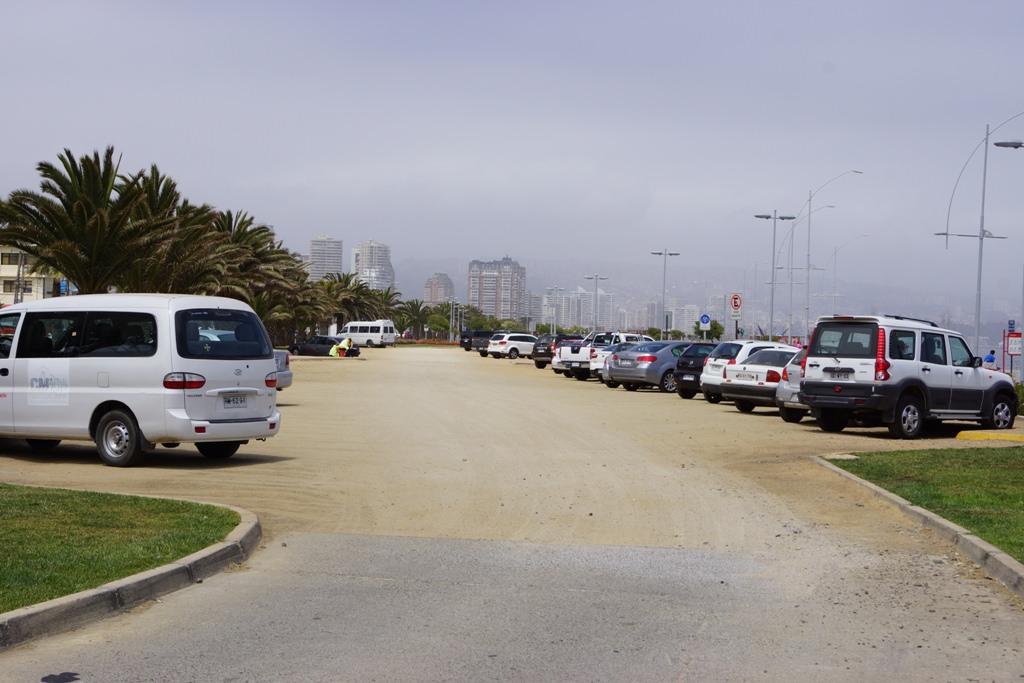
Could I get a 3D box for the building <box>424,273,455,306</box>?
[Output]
[{"bbox_3d":[-75.725,-39.286,1545.000,24.000,65.600,22.000,2,0,28],"label":"building"}]

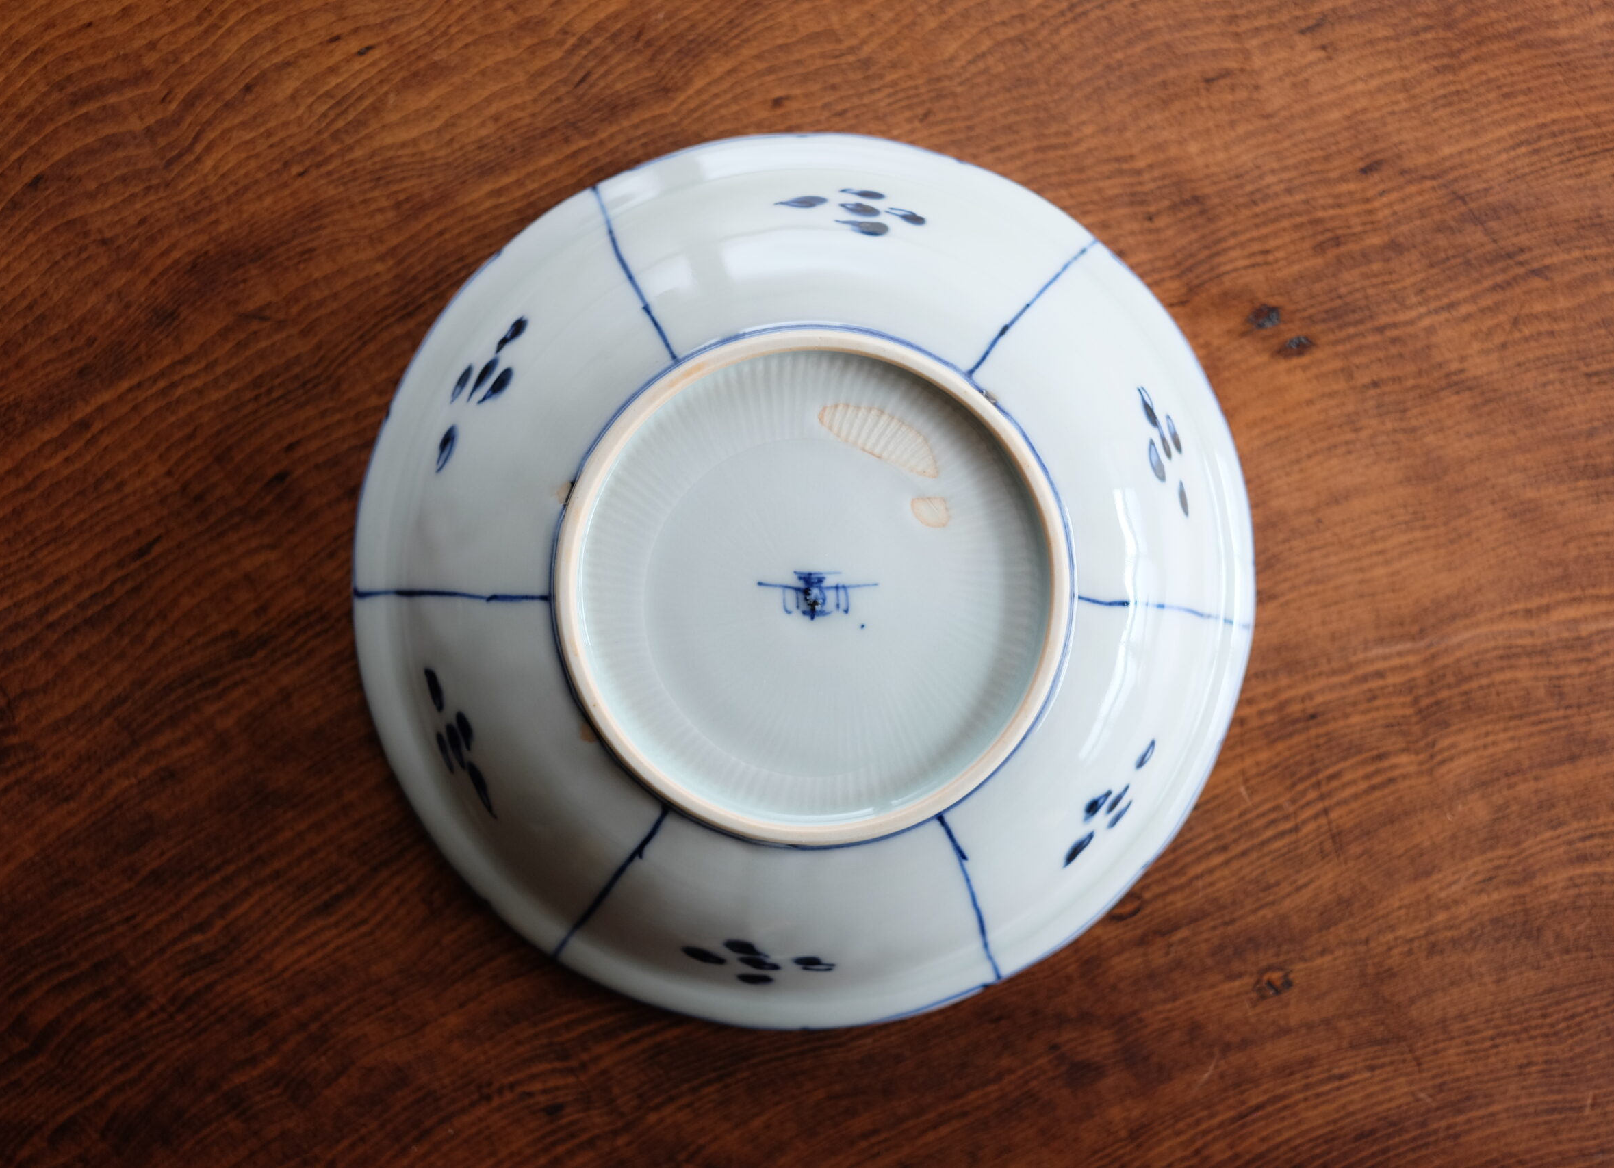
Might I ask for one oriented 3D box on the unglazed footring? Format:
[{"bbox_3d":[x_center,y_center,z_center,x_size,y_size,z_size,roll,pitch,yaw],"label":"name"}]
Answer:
[{"bbox_3d":[0.001,0.000,0.333,0.086,0.010,0.086,0,91,-2],"label":"unglazed footring"}]

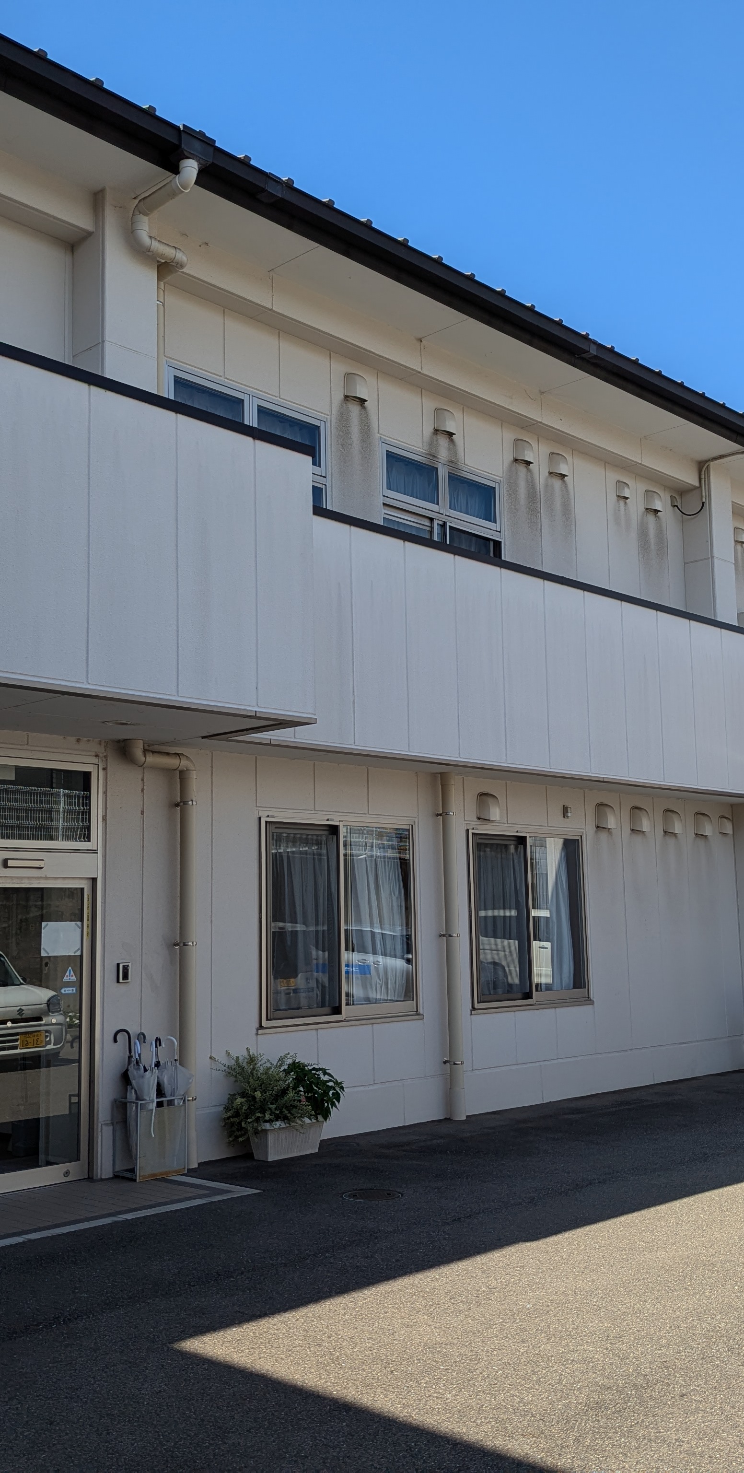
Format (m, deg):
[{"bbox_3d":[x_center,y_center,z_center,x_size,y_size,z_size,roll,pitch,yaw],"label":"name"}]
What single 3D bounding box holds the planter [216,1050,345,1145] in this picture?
[{"bbox_3d":[-0.604,2.475,9.445,0.482,0.612,1.063,-9,-11,43],"label":"planter"}]

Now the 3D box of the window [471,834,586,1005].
[{"bbox_3d":[1.427,1.636,12.168,0.110,1.535,1.716,-9,-11,43],"label":"window"}]

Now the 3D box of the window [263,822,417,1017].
[{"bbox_3d":[-0.216,1.406,10.516,0.090,1.508,1.674,-9,-11,43],"label":"window"}]

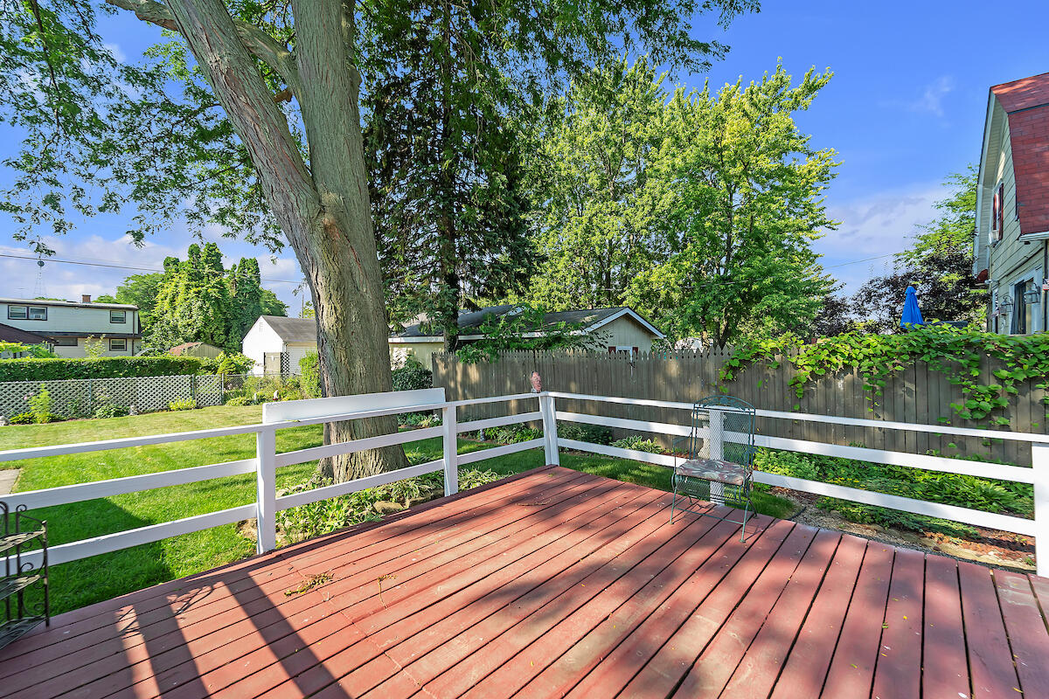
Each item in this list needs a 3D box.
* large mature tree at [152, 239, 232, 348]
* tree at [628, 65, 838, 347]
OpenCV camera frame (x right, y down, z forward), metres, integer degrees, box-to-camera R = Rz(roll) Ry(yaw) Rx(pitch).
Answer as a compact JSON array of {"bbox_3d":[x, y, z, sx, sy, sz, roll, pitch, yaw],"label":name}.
[{"bbox_3d":[-25.200,-3.100,31.000,5.200,10.000,5.000,0,0,0],"label":"large mature tree"},{"bbox_3d":[9.800,-6.000,20.000,9.400,15.700,8.900,0,0,0],"label":"tree"}]

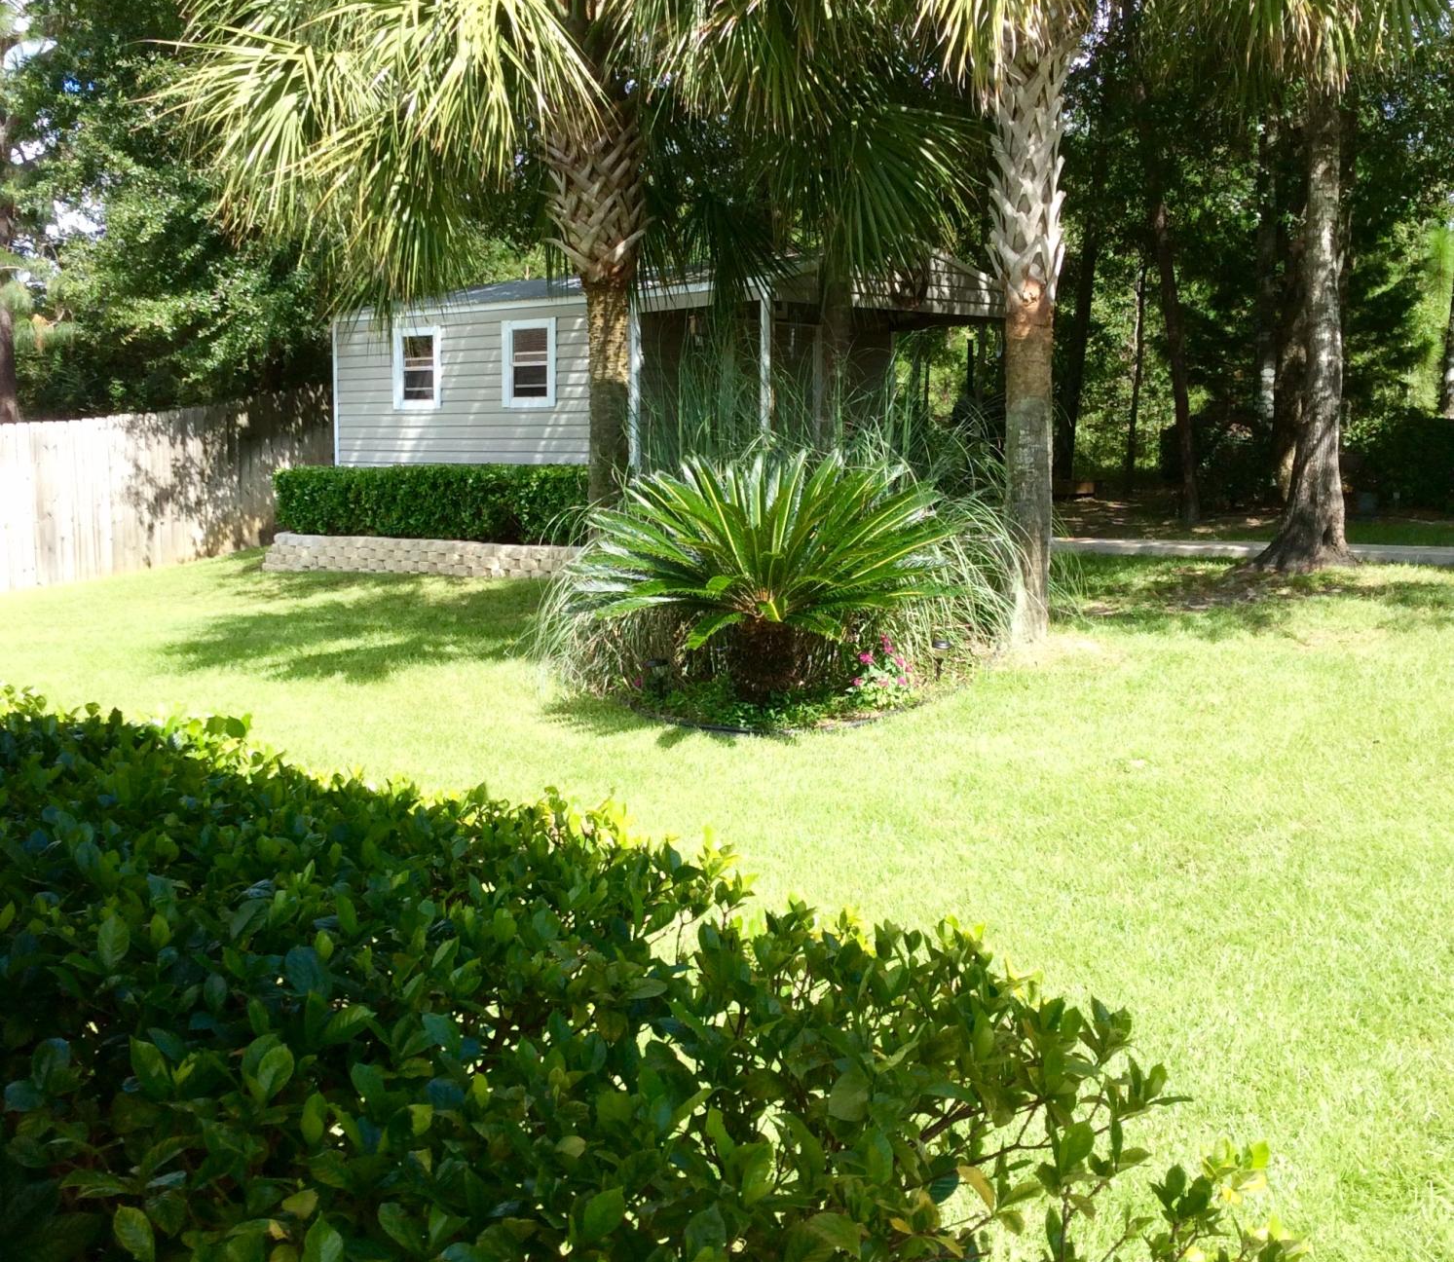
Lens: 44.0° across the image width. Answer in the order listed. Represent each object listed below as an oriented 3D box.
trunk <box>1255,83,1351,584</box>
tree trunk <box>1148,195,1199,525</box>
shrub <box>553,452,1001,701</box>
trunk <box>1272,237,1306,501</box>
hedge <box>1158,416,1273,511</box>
[{"bbox_3d":[5.401,-2.852,16.792,0.850,4.505,0.700,0,6,0],"label":"trunk"},{"bbox_3d":[5.778,-3.493,23.261,0.600,4.209,0.400,0,6,0],"label":"tree trunk"},{"bbox_3d":[0.286,-0.324,10.226,2.650,1.414,2.350,0,6,0],"label":"shrub"},{"bbox_3d":[8.827,-4.092,28.226,0.520,4.140,0.500,0,6,0],"label":"trunk"},{"bbox_3d":[7.468,-2.580,27.486,1.850,1.460,1.300,0,6,0],"label":"hedge"}]

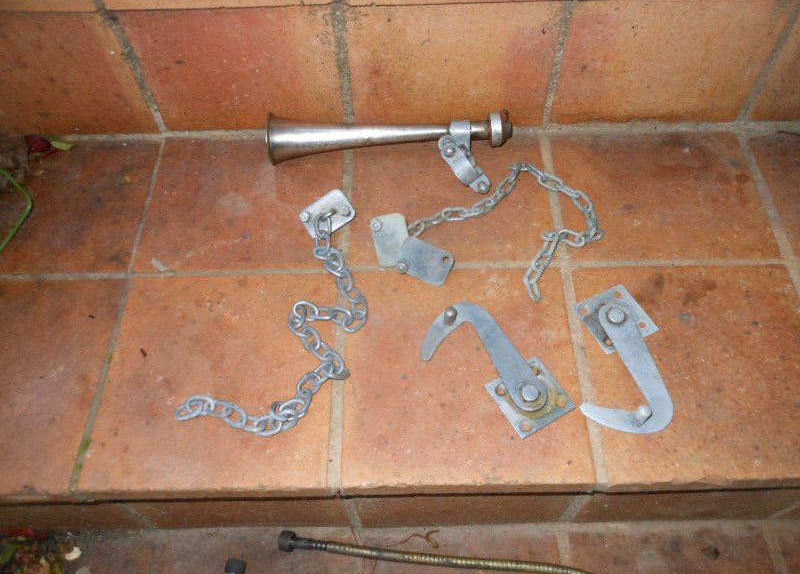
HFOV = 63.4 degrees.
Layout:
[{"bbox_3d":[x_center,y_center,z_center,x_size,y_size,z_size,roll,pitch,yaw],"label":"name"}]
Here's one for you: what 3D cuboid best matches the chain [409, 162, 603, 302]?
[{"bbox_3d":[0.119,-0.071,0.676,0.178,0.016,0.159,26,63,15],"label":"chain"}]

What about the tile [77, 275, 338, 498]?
[{"bbox_3d":[-0.159,0.082,0.583,0.201,0.023,0.208,-1,59,1],"label":"tile"}]

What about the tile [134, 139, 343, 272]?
[{"bbox_3d":[-0.160,-0.085,0.682,0.199,0.019,0.172,-1,59,1],"label":"tile"}]

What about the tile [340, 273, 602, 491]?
[{"bbox_3d":[0.054,0.079,0.580,0.206,0.023,0.208,-1,59,1],"label":"tile"}]

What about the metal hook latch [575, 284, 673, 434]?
[{"bbox_3d":[0.204,0.058,0.593,0.080,0.026,0.153,4,60,3],"label":"metal hook latch"}]

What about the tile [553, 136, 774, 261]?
[{"bbox_3d":[0.267,-0.091,0.675,0.202,0.019,0.165,-1,59,1],"label":"tile"}]

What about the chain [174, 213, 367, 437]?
[{"bbox_3d":[-0.096,0.029,0.621,0.132,0.018,0.258,17,61,11],"label":"chain"}]

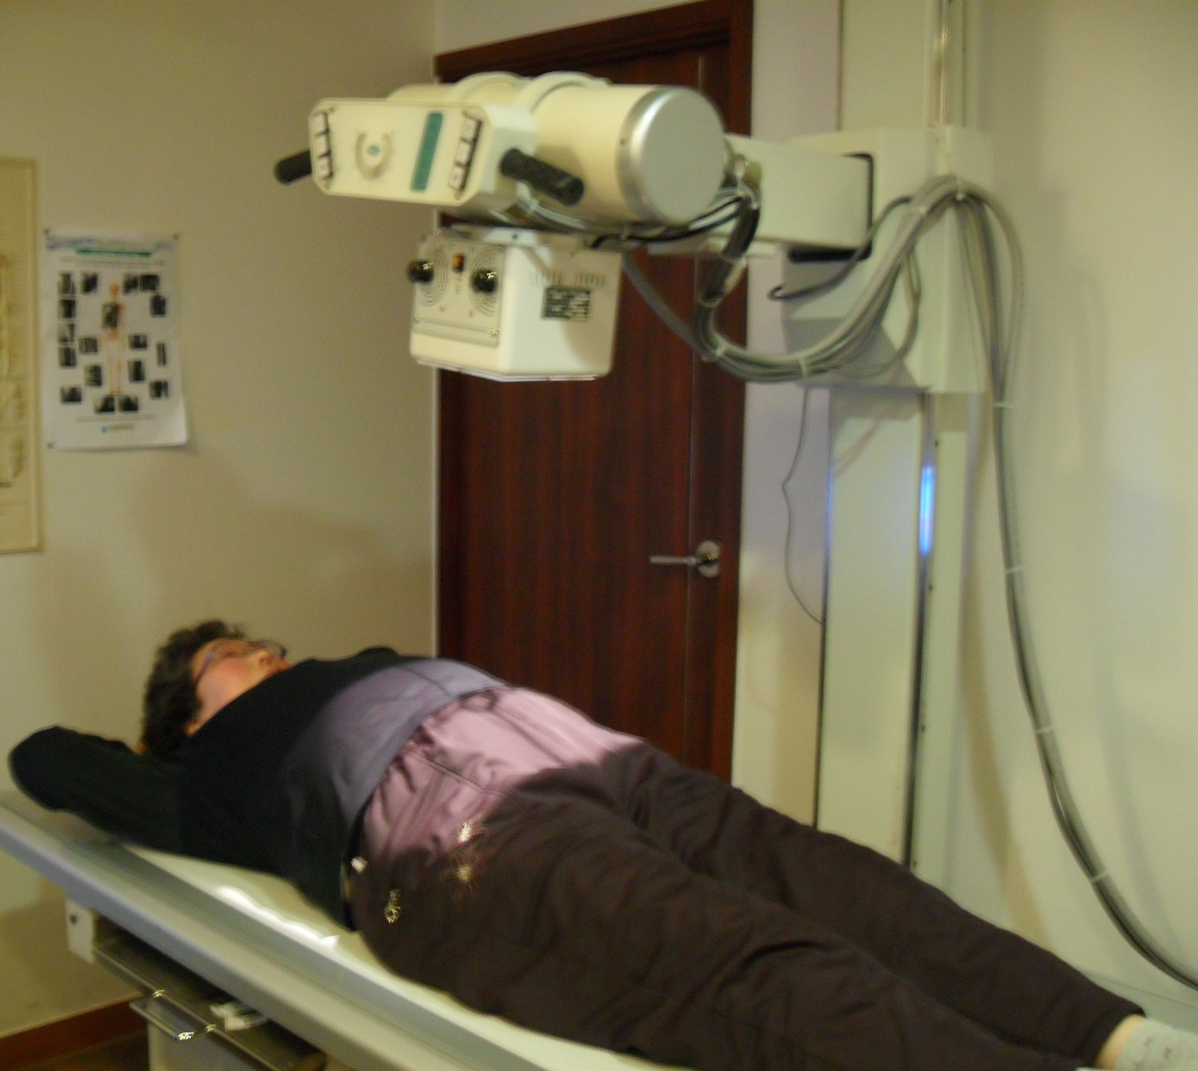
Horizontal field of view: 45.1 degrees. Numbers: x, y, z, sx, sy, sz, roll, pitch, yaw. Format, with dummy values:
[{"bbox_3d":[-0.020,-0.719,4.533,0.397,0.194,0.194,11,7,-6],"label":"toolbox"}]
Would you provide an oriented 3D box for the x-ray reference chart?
[{"bbox_3d":[-0.964,-0.391,2.897,0.290,0.418,0.010,-5,9,-44],"label":"x-ray reference chart"}]

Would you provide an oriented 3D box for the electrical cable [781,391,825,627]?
[{"bbox_3d":[0.355,-0.052,2.521,0.030,0.420,0.090,-5,9,-44],"label":"electrical cable"}]

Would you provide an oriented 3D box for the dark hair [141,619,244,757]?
[{"bbox_3d":[-0.661,0.252,2.372,0.220,0.210,0.200,36,15,38],"label":"dark hair"}]

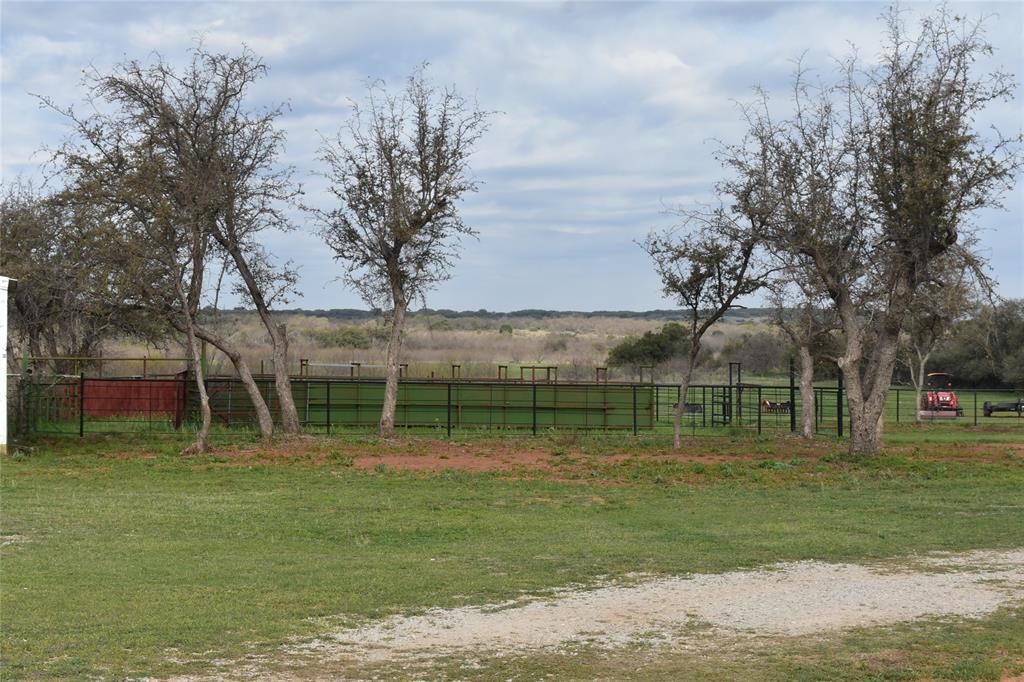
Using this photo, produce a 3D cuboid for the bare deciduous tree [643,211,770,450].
[{"bbox_3d":[4.750,-0.256,50.000,3.130,5.860,2.970,0,1,0],"label":"bare deciduous tree"}]

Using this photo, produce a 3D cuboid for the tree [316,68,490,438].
[{"bbox_3d":[-2.729,-2.201,51.500,4.380,9.310,4.160,0,1,0],"label":"tree"}]

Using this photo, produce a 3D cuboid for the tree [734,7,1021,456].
[{"bbox_3d":[8.302,-2.487,46.500,6.500,10.220,5.980,0,1,0],"label":"tree"}]

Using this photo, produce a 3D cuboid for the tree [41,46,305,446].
[{"bbox_3d":[-7.960,-2.216,48.000,6.190,9.380,5.260,0,1,0],"label":"tree"}]

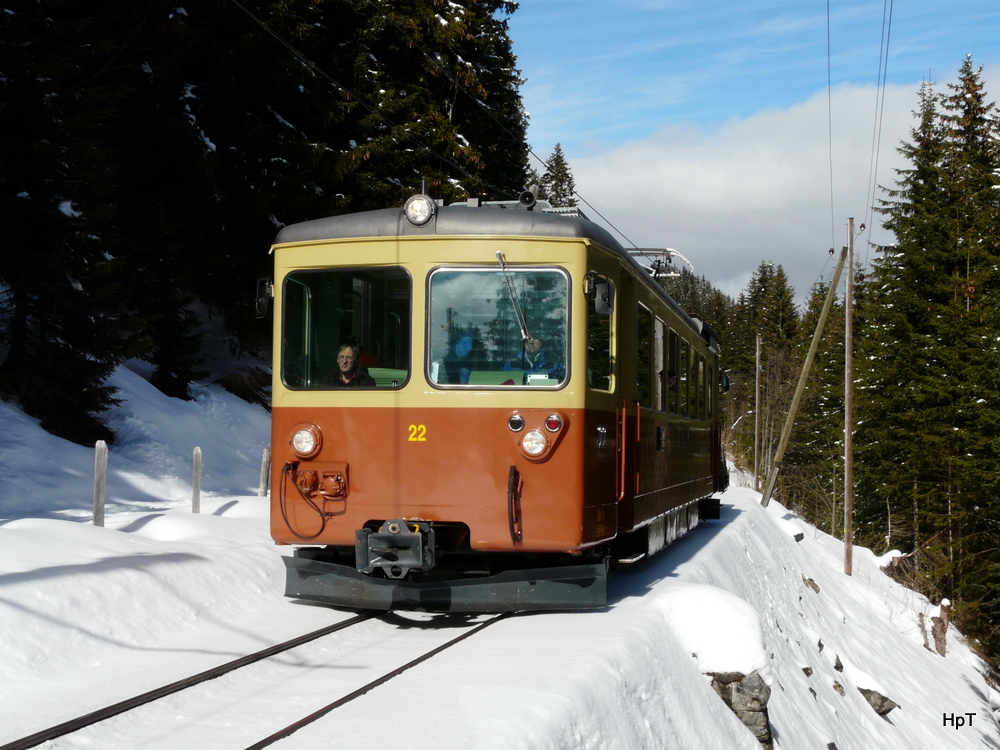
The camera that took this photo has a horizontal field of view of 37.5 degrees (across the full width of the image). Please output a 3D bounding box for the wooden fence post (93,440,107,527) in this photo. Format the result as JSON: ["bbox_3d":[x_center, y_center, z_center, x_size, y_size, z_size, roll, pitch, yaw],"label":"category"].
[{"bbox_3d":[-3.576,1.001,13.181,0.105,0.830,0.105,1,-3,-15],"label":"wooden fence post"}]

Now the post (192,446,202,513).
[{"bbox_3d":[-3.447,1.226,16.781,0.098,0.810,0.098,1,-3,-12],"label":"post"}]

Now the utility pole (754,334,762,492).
[{"bbox_3d":[9.815,1.626,55.854,0.180,6.300,0.180,0,-3,10],"label":"utility pole"}]

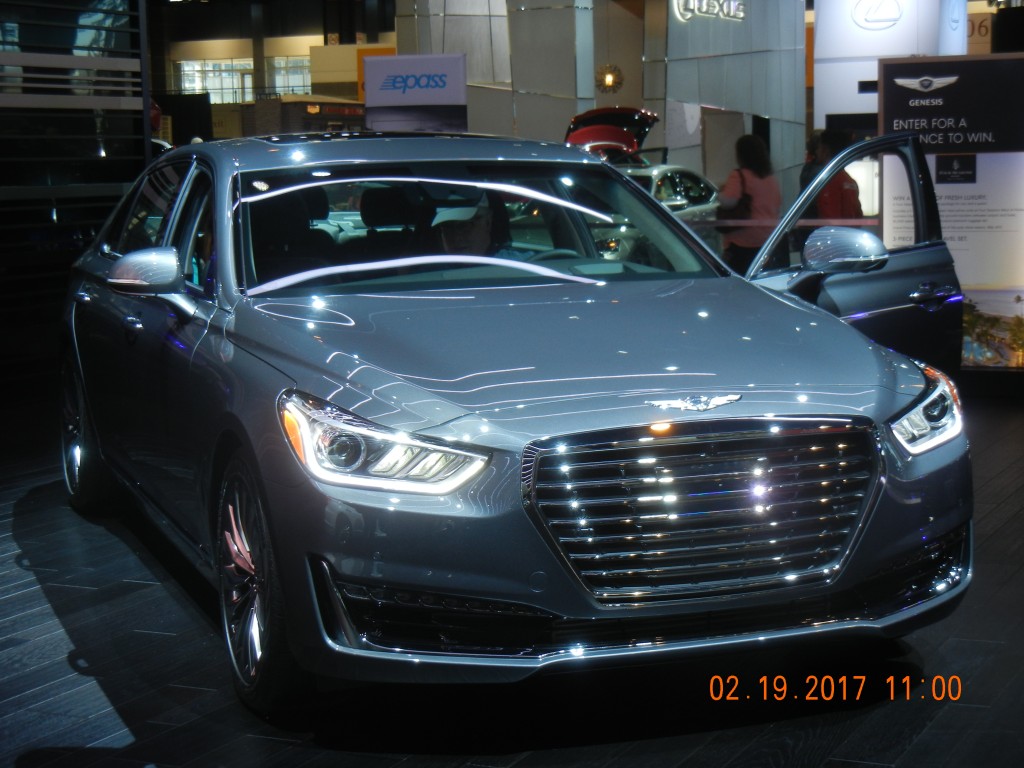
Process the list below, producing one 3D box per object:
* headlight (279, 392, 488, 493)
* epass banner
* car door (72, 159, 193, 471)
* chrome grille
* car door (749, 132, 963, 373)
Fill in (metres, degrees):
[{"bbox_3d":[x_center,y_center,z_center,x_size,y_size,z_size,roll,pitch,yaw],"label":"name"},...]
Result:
[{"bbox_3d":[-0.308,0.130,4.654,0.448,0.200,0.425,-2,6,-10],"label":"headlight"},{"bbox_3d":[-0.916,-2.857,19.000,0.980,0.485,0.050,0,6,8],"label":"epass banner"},{"bbox_3d":[-1.342,-0.244,7.159,0.310,1.110,1.250,-3,7,-20],"label":"car door"},{"bbox_3d":[0.457,0.281,4.598,0.924,0.423,0.125,-3,7,-20],"label":"chrome grille"},{"bbox_3d":[1.078,-0.243,6.607,0.320,1.120,1.170,5,8,42],"label":"car door"}]

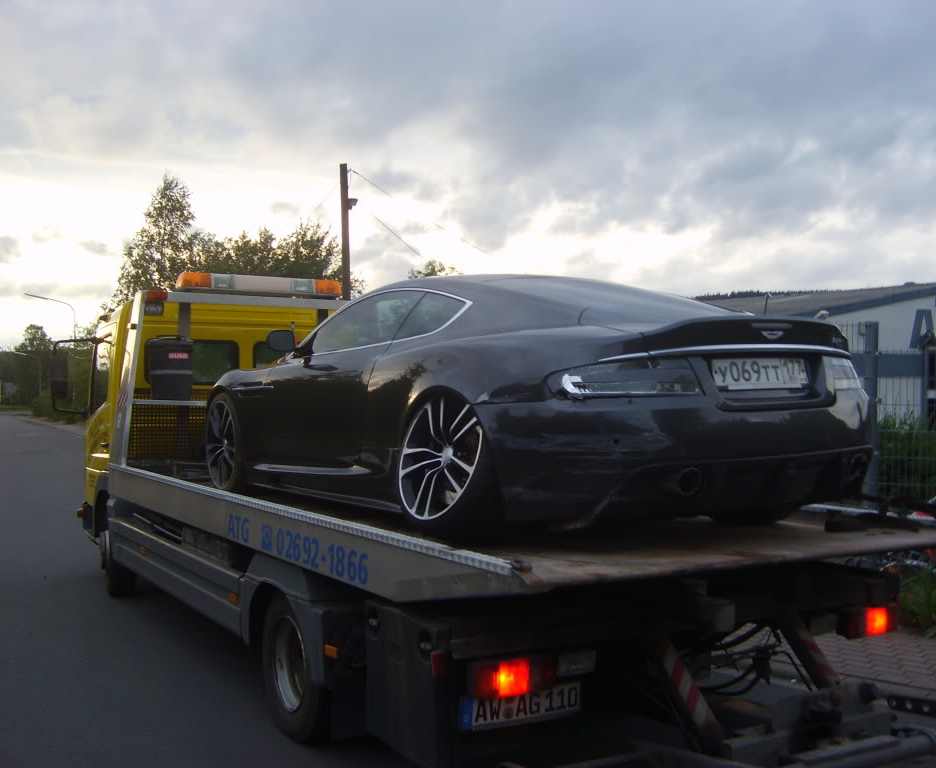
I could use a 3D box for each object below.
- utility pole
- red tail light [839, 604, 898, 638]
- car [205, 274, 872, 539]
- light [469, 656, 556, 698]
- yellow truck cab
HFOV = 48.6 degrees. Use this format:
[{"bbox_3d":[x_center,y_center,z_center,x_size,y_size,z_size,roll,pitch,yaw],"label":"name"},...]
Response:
[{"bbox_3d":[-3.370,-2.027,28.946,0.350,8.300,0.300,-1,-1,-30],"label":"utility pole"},{"bbox_3d":[1.842,1.089,4.754,0.348,0.124,0.075,1,-1,-31],"label":"red tail light"},{"bbox_3d":[-0.064,0.061,5.861,1.950,1.280,4.700,-1,0,-32],"label":"car"},{"bbox_3d":[0.159,1.059,3.754,0.348,0.124,0.075,1,-1,-31],"label":"light"},{"bbox_3d":[-2.379,0.282,9.948,2.450,2.400,1.750,1,-1,-31],"label":"yellow truck cab"}]

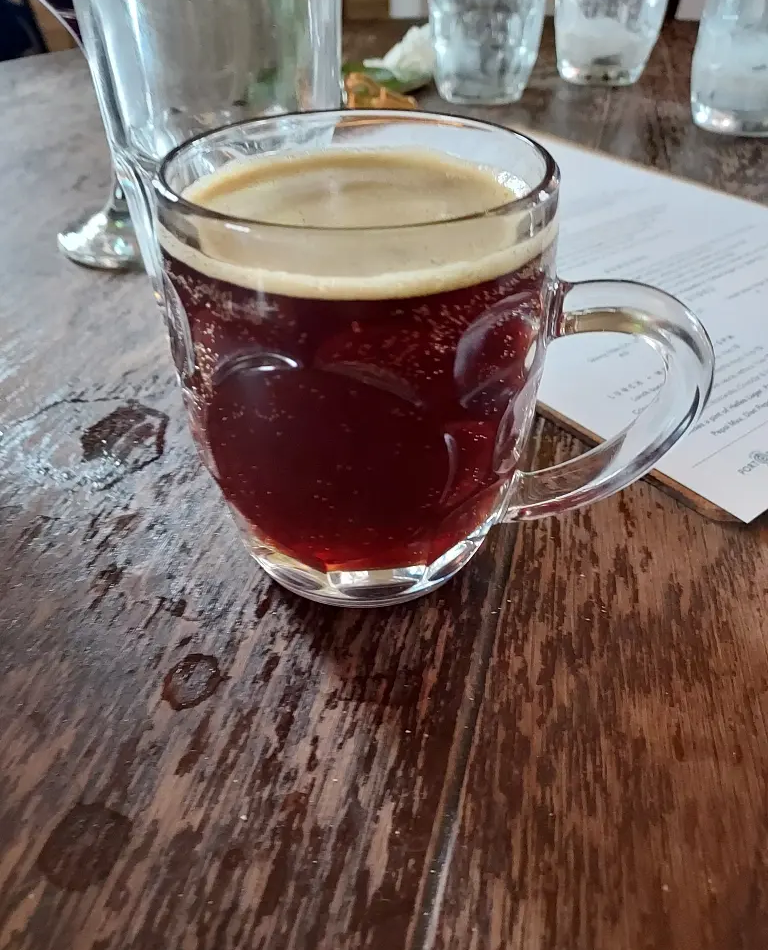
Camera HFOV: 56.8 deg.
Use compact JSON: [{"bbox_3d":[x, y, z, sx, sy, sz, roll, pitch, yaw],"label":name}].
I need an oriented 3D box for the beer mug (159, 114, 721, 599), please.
[{"bbox_3d":[0.012,-0.026,0.201,0.142,0.117,0.103,13,41,15],"label":"beer mug"}]

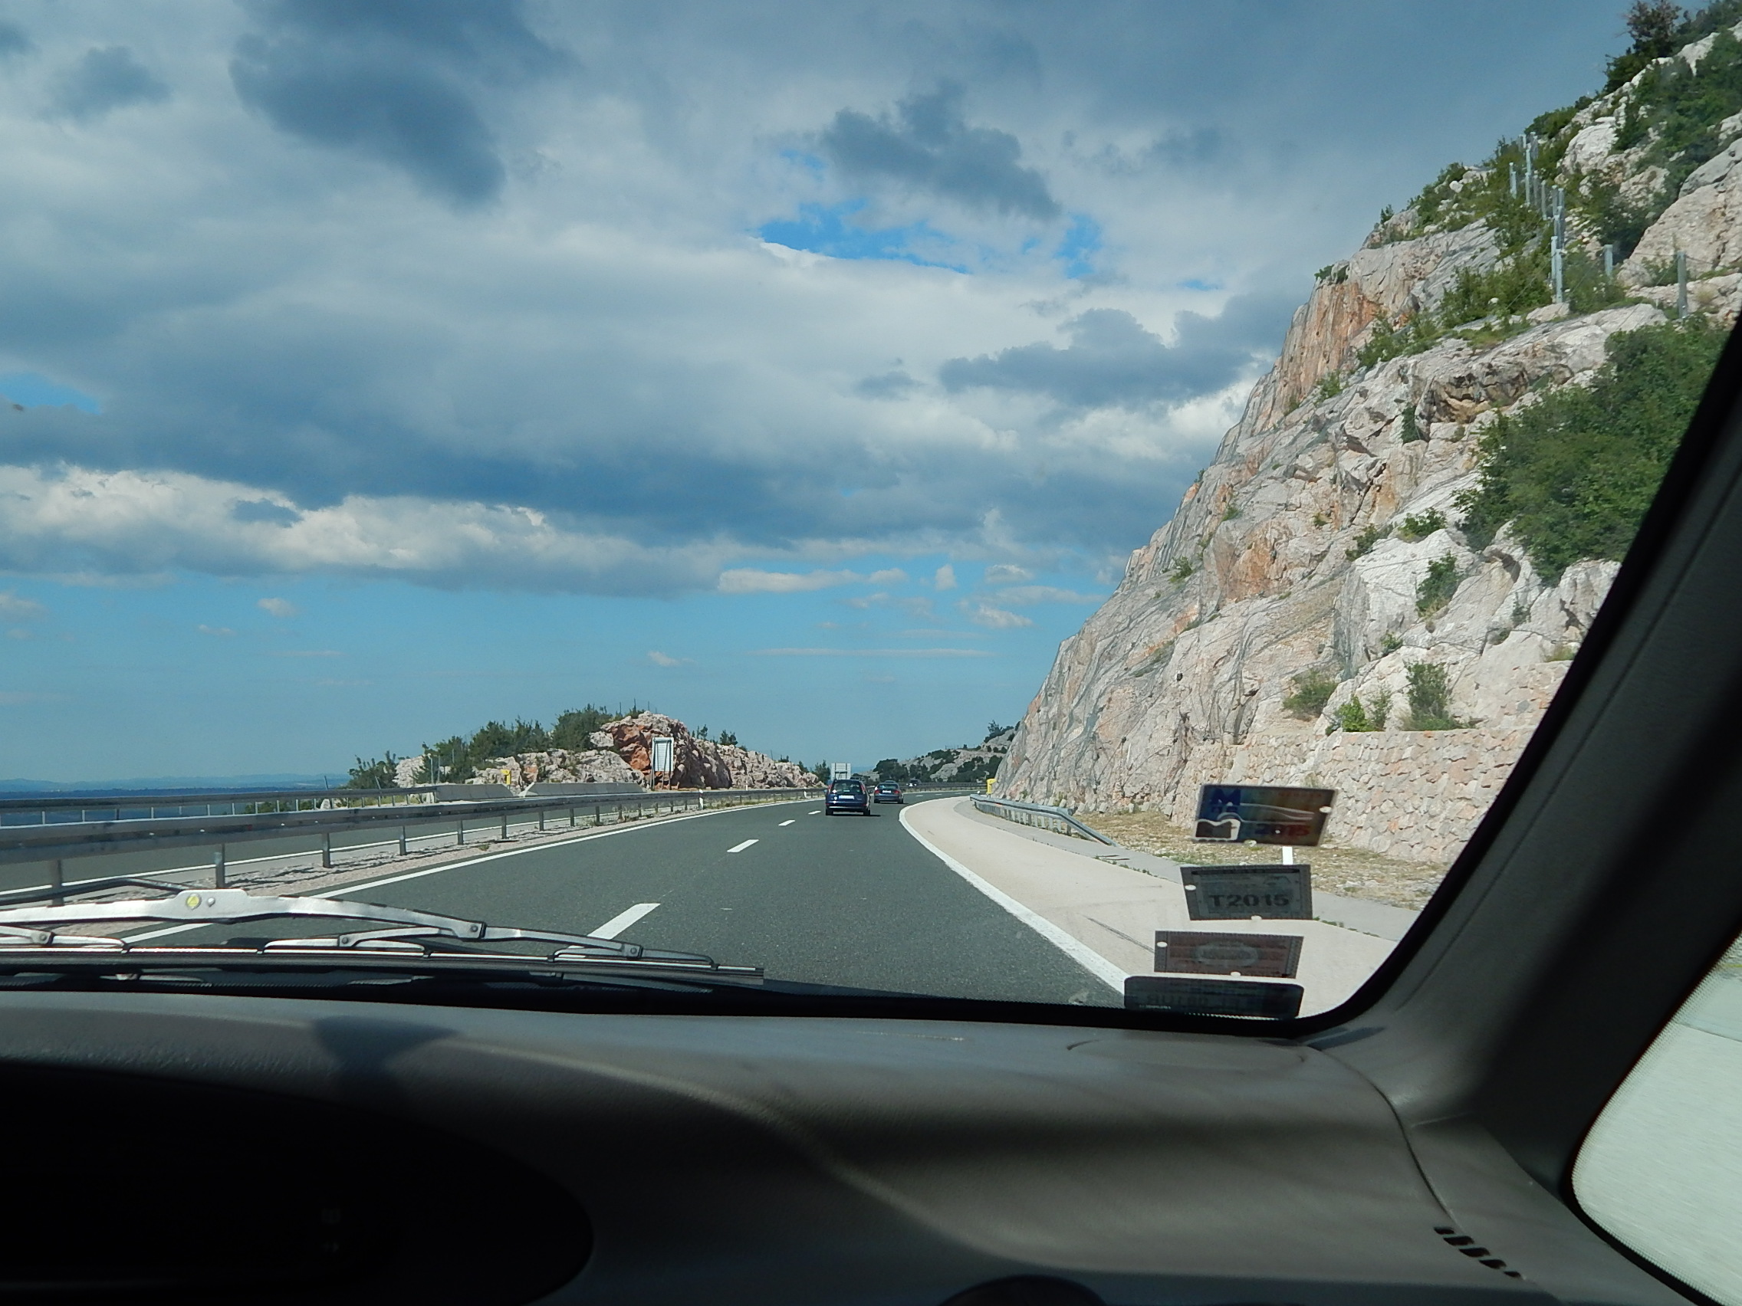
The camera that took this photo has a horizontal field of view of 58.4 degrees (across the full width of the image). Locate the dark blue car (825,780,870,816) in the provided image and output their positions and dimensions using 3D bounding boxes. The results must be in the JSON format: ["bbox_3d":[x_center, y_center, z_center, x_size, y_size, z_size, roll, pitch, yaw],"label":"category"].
[{"bbox_3d":[-0.920,5.924,64.000,1.690,1.480,4.050,0,-5,2],"label":"dark blue car"}]

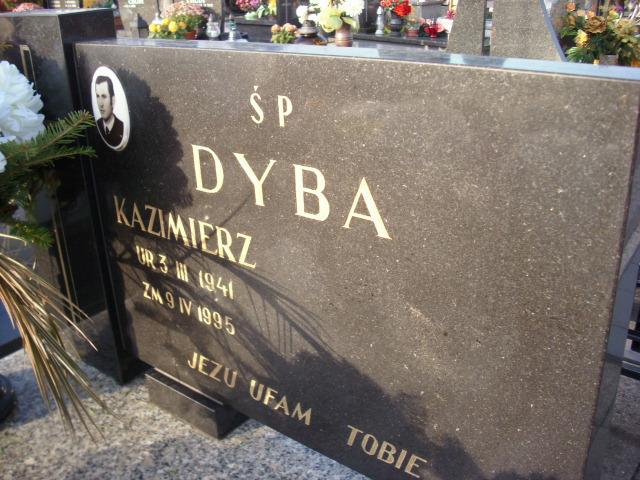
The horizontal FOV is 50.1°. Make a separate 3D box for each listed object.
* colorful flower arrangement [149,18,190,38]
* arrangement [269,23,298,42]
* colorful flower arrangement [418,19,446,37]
[{"bbox_3d":[-1.063,-1.452,4.800,0.260,0.220,0.250,-2,23,3],"label":"colorful flower arrangement"},{"bbox_3d":[-0.228,-1.312,4.400,0.180,0.180,0.180,-2,23,3],"label":"arrangement"},{"bbox_3d":[0.809,-1.522,4.900,0.200,0.135,0.170,-2,23,3],"label":"colorful flower arrangement"}]

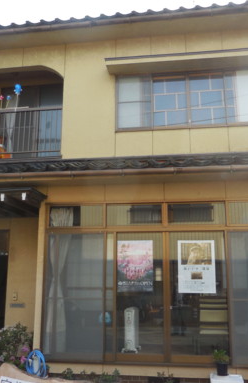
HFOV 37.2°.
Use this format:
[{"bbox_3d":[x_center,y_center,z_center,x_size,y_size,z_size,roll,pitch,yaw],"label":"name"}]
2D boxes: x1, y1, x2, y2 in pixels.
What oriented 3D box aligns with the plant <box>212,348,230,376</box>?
[{"bbox_3d":[1.186,2.093,4.519,0.200,0.296,0.200,-2,-11,8],"label":"plant"}]

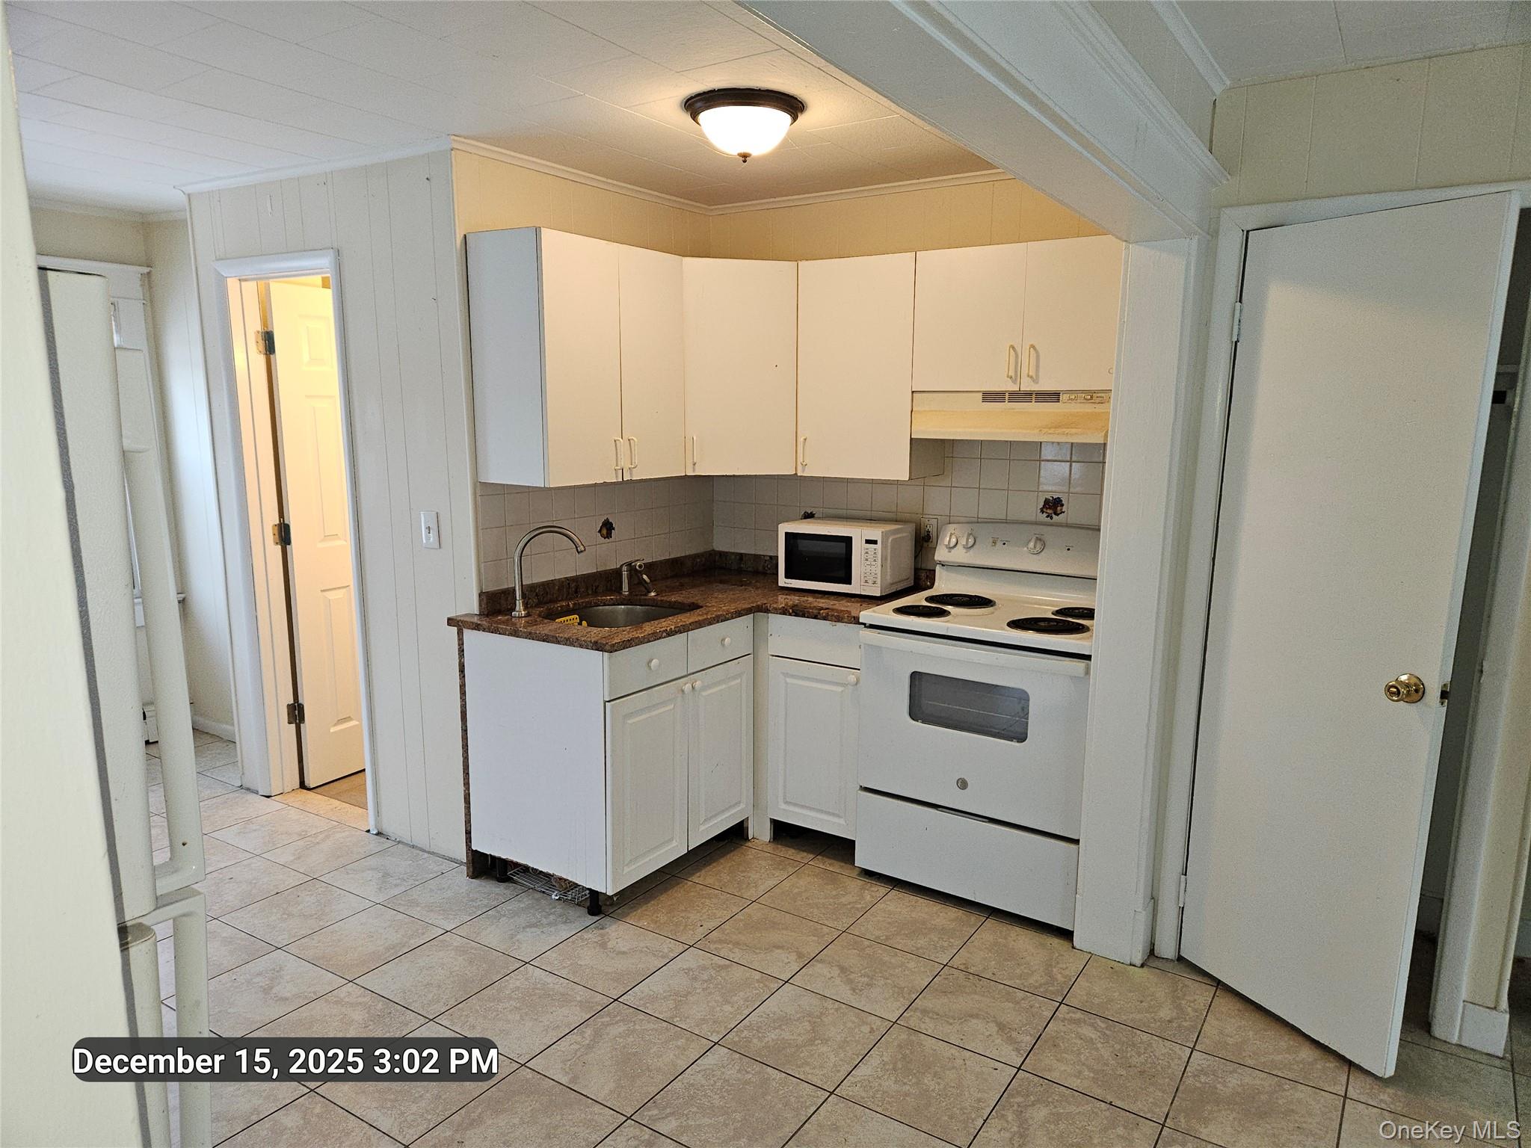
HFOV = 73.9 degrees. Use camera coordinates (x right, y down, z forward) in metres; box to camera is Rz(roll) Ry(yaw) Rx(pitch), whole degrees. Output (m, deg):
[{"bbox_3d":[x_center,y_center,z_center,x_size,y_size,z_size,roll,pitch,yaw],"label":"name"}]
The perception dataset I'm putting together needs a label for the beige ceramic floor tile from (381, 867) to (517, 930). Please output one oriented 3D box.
[{"bbox_3d":[-1.025,1.068,3.359,0.334,0.010,0.334,6,11,32],"label":"beige ceramic floor tile"}]

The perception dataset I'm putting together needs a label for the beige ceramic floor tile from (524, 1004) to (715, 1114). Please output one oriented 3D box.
[{"bbox_3d":[-0.357,1.201,2.535,0.334,0.010,0.334,6,11,32],"label":"beige ceramic floor tile"}]

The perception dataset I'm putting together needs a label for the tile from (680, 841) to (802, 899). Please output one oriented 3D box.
[{"bbox_3d":[-0.087,1.044,3.553,0.332,0.010,0.332,6,11,33],"label":"tile"}]

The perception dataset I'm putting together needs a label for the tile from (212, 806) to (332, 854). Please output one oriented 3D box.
[{"bbox_3d":[-1.840,0.956,3.832,0.330,0.010,0.330,6,11,32],"label":"tile"}]

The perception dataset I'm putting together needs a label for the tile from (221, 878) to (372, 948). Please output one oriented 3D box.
[{"bbox_3d":[-1.493,1.082,3.256,0.334,0.010,0.334,6,11,32],"label":"tile"}]

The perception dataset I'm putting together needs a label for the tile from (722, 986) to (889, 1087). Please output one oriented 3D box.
[{"bbox_3d":[0.108,1.189,2.624,0.333,0.010,0.333,6,11,33],"label":"tile"}]

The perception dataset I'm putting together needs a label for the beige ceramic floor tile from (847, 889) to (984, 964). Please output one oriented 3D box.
[{"bbox_3d":[0.479,1.103,3.193,0.334,0.010,0.334,6,11,32],"label":"beige ceramic floor tile"}]

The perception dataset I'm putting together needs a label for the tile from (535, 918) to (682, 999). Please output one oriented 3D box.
[{"bbox_3d":[-0.456,1.129,2.994,0.332,0.010,0.332,6,11,33],"label":"tile"}]

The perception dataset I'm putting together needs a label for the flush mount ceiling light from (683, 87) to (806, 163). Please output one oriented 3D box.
[{"bbox_3d":[-0.058,-1.205,2.790,0.330,0.148,0.330,1,9,0],"label":"flush mount ceiling light"}]

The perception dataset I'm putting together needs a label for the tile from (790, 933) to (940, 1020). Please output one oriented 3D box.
[{"bbox_3d":[0.293,1.146,2.909,0.334,0.010,0.334,6,11,32],"label":"tile"}]

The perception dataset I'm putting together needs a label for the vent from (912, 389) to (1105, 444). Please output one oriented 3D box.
[{"bbox_3d":[0.878,-0.530,3.403,0.755,0.162,0.448,6,11,33],"label":"vent"}]

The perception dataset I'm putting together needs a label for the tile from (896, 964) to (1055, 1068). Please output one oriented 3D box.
[{"bbox_3d":[0.574,1.178,2.719,0.333,0.010,0.333,6,11,33],"label":"tile"}]

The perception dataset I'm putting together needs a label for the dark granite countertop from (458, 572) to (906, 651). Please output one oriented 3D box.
[{"bbox_3d":[-0.193,0.118,3.631,1.095,0.032,1.420,6,11,32],"label":"dark granite countertop"}]

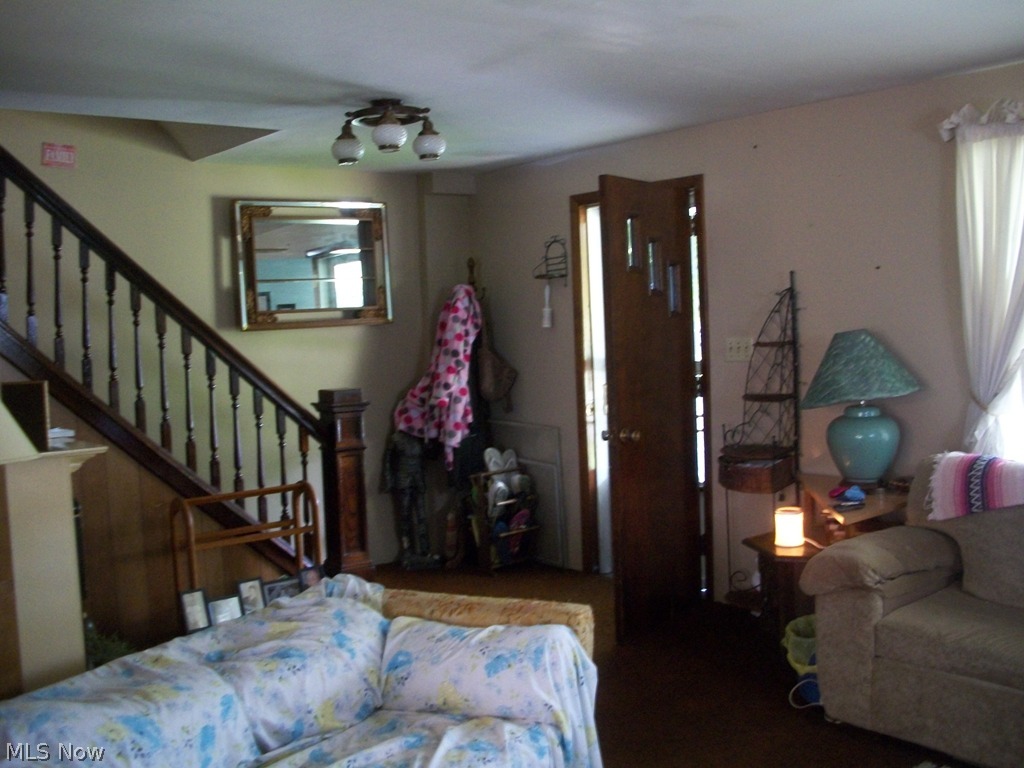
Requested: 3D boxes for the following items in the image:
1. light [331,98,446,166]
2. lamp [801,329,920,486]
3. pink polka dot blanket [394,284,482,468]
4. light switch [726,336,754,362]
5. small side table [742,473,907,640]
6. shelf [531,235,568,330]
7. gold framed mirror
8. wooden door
[{"bbox_3d":[-0.494,-1.011,4.162,0.455,0.237,0.430,-2,4,0],"label":"light"},{"bbox_3d":[1.433,0.099,4.250,0.490,0.655,0.490,-6,6,-42],"label":"lamp"},{"bbox_3d":[-0.424,-0.043,5.900,0.480,1.030,0.320,-3,4,-4],"label":"pink polka dot blanket"},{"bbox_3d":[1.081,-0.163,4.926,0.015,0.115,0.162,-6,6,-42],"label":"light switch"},{"bbox_3d":[1.289,0.788,4.292,0.680,0.690,0.710,-6,6,-42],"label":"small side table"},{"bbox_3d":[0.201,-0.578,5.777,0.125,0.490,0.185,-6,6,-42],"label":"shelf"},{"bbox_3d":[-1.102,-0.677,5.876,0.910,0.705,0.050,-5,5,-34],"label":"gold framed mirror"},{"bbox_3d":[0.659,0.099,4.798,0.045,2.030,0.810,1,5,35],"label":"wooden door"}]

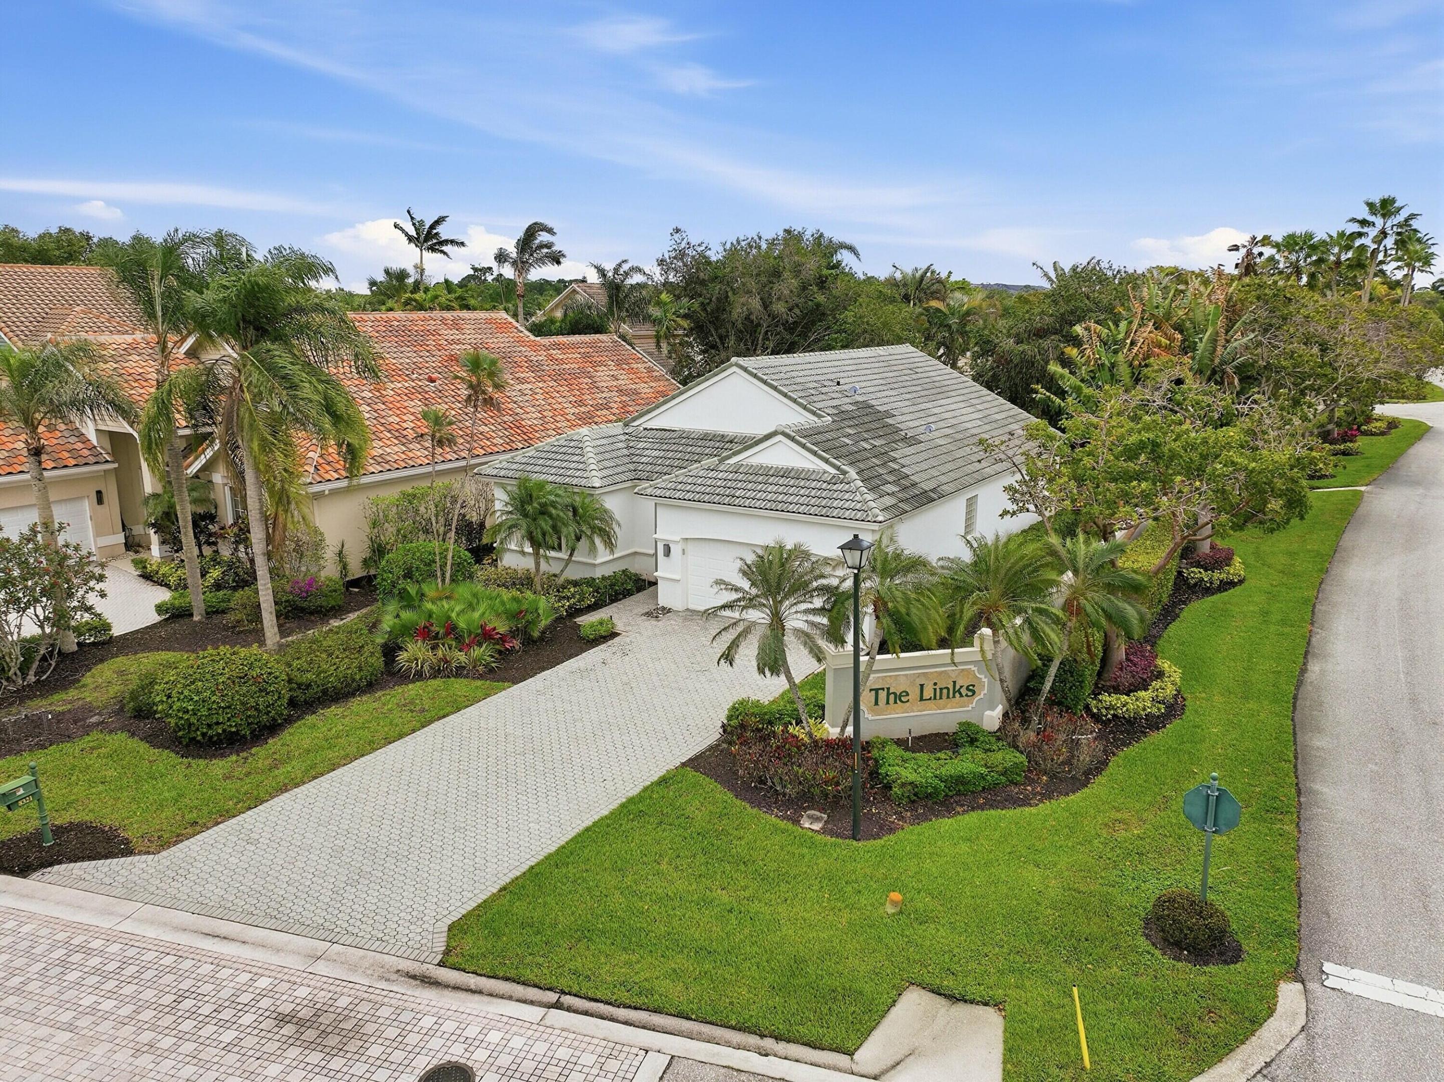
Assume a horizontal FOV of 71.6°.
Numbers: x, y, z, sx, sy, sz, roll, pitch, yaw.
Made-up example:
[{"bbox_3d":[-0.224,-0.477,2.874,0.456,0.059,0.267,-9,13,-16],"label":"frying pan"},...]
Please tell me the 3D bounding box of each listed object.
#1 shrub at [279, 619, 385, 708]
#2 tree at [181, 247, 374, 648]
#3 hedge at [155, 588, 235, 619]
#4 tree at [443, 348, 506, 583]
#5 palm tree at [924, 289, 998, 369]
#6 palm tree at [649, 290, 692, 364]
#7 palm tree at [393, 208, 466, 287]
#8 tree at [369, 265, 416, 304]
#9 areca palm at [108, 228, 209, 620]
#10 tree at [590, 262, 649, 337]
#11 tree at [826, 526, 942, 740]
[{"bbox_3d":[-8.888,2.576,21.600,1.700,1.250,2.500,12,18,42],"label":"shrub"},{"bbox_3d":[-10.028,-1.949,23.141,4.300,9.373,4.300,-6,14,-23],"label":"tree"},{"bbox_3d":[-14.532,1.729,27.905,2.200,0.500,1.100,-3,13,-10],"label":"hedge"},{"bbox_3d":[-7.095,-1.975,28.679,1.811,7.119,1.666,-4,14,-14],"label":"tree"},{"bbox_3d":[11.447,-7.478,48.018,3.573,8.914,3.573,3,14,13],"label":"palm tree"},{"bbox_3d":[-2.501,-7.897,49.503,2.300,8.718,2.300,-1,13,-3],"label":"palm tree"},{"bbox_3d":[-17.337,-12.771,60.638,4.300,14.200,4.300,-1,13,0],"label":"palm tree"},{"bbox_3d":[-24.106,-14.781,74.543,3.600,11.047,3.600,-5,14,-17],"label":"tree"},{"bbox_3d":[-14.181,-2.856,26.138,2.800,10.200,2.900,-1,13,0],"label":"areca palm"},{"bbox_3d":[-6.110,-11.040,59.245,3.607,10.901,3.607,-2,13,-6],"label":"tree"},{"bbox_3d":[3.056,1.908,18.766,2.116,4.183,2.116,2,13,9],"label":"tree"}]

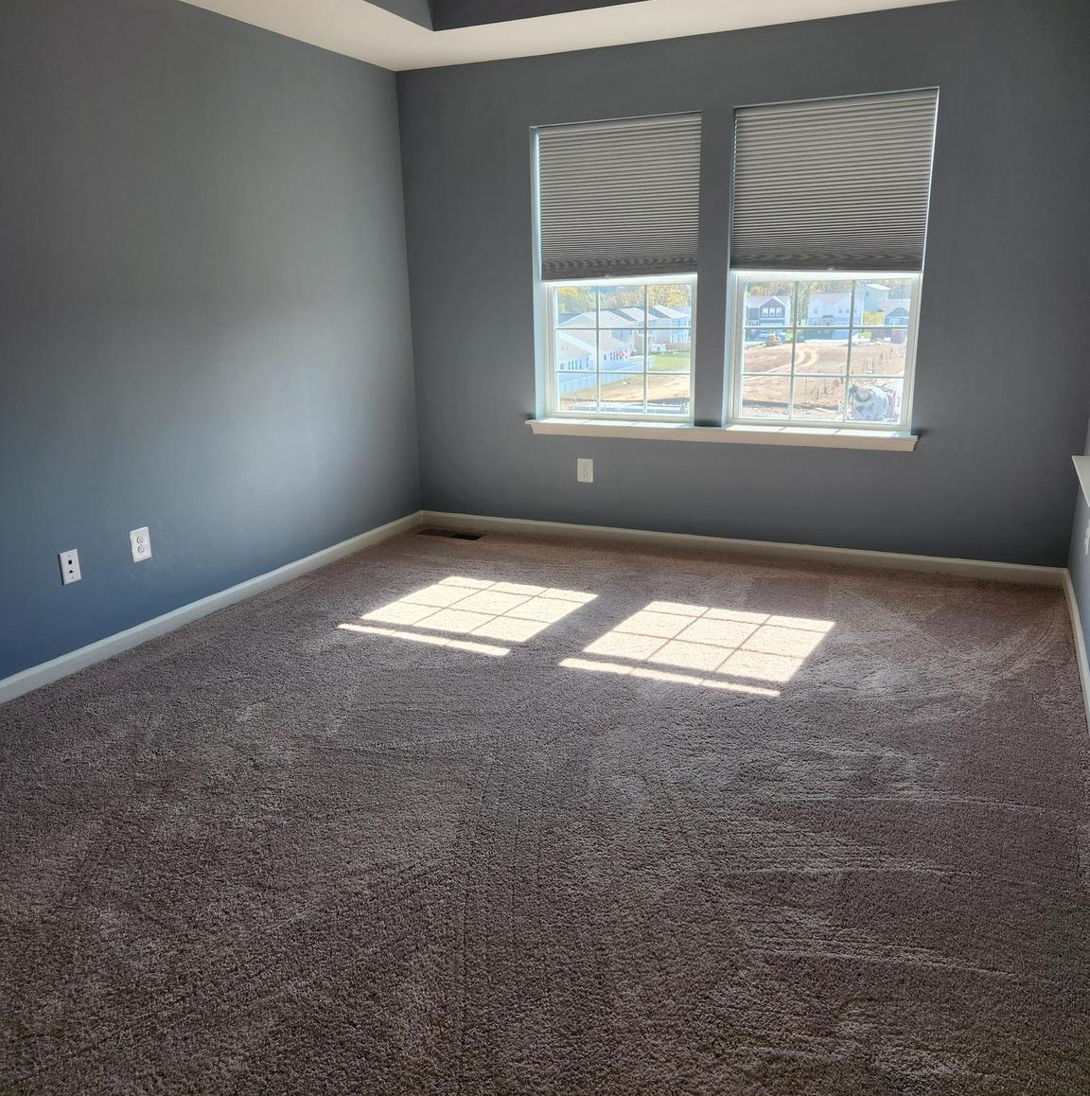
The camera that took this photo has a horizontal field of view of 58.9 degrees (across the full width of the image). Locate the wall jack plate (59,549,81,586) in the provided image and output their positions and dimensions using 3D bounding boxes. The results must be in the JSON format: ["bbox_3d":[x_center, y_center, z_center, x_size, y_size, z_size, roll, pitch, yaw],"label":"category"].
[{"bbox_3d":[-1.724,0.069,3.520,0.007,0.118,0.075,6,17,24],"label":"wall jack plate"}]

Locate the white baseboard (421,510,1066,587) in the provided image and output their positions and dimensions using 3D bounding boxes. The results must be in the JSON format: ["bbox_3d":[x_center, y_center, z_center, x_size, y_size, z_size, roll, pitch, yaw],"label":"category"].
[{"bbox_3d":[0.798,-0.023,4.995,3.361,0.082,0.015,6,17,24],"label":"white baseboard"}]

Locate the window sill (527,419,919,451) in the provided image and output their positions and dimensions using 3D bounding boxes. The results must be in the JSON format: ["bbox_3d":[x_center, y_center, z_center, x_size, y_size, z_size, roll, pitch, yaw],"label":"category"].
[{"bbox_3d":[0.823,-0.570,4.846,1.976,0.075,0.120,6,17,24],"label":"window sill"}]

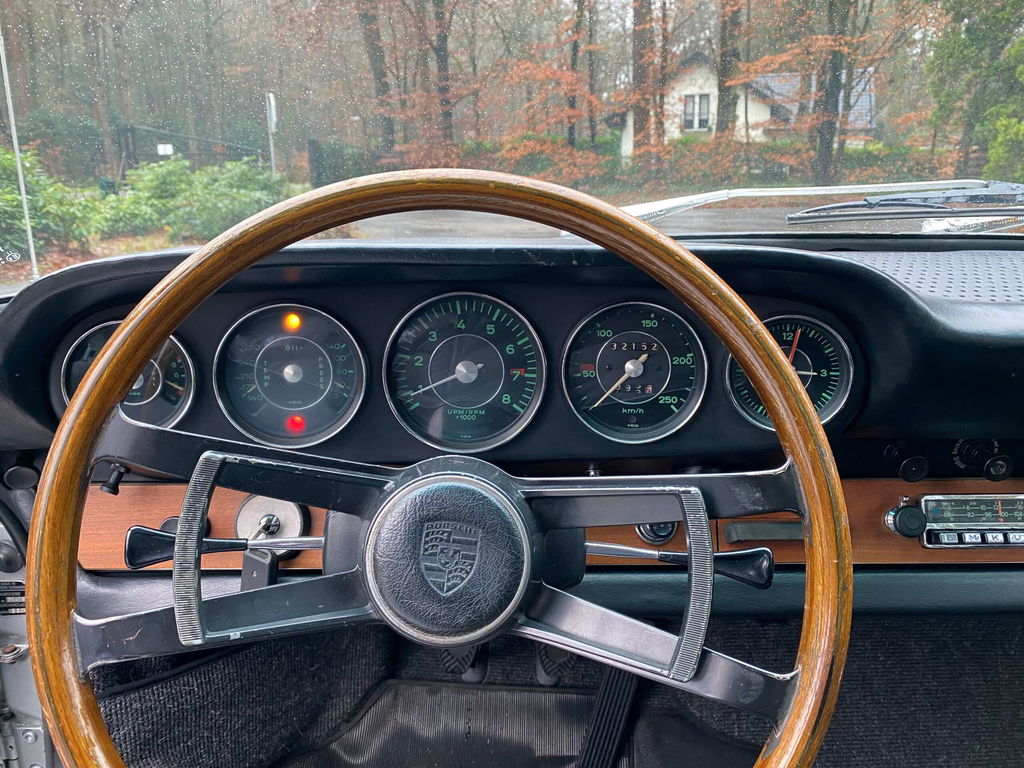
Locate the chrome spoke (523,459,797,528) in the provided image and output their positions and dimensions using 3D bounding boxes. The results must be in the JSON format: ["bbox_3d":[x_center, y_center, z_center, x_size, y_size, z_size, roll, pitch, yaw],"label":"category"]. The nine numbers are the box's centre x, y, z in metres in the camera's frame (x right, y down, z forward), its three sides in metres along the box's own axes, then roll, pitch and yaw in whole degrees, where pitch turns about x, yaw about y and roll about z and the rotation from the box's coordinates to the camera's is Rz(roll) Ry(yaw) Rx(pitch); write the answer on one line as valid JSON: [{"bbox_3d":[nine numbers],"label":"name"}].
[{"bbox_3d":[0.079,0.066,0.438,0.163,0.034,0.017,-7,6,24],"label":"chrome spoke"}]

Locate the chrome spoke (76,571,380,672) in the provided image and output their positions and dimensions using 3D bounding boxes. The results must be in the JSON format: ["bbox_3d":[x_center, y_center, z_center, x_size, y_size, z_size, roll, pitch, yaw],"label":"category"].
[{"bbox_3d":[-0.155,0.133,0.436,0.156,0.033,0.017,-4,-11,-24],"label":"chrome spoke"}]

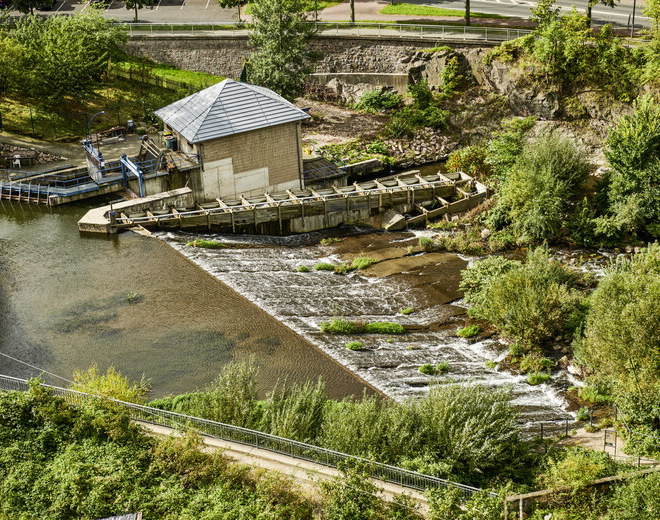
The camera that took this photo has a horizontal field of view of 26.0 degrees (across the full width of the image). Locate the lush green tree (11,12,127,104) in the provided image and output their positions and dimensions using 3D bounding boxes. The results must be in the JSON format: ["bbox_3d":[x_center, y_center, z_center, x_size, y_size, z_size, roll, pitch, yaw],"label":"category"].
[{"bbox_3d":[-21.880,-17.180,119.420,9.580,6.820,9.580,-3,25,0],"label":"lush green tree"}]

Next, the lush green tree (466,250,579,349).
[{"bbox_3d":[12.020,2.050,88.430,6.880,5.520,6.880,-3,25,0],"label":"lush green tree"}]

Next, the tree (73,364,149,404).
[{"bbox_3d":[-12.150,7.070,79.060,4.400,2.300,3.900,-3,25,0],"label":"tree"}]

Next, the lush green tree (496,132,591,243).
[{"bbox_3d":[15.050,-5.400,100.830,6.580,7.350,6.580,-3,25,0],"label":"lush green tree"}]

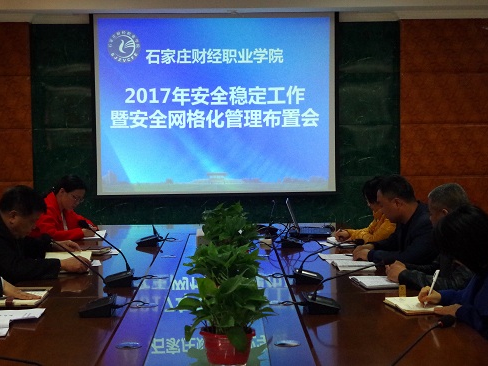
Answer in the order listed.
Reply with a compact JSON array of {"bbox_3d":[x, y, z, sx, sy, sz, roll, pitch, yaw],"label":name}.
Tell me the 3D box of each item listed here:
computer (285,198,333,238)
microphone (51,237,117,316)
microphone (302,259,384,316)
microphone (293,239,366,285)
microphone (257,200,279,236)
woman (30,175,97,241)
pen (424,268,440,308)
[{"bbox_3d":[0.448,0.228,6.273,0.300,0.242,0.340,0,4,3],"label":"computer"},{"bbox_3d":[-0.651,0.363,3.672,0.289,0.319,0.160,0,4,-1],"label":"microphone"},{"bbox_3d":[0.407,0.413,3.695,0.330,0.202,0.150,0,4,-1],"label":"microphone"},{"bbox_3d":[0.406,0.369,4.374,0.333,0.203,0.150,0,4,-1],"label":"microphone"},{"bbox_3d":[0.178,0.233,6.525,0.160,0.204,0.250,0,4,-1],"label":"microphone"},{"bbox_3d":[-1.290,0.525,6.323,0.650,1.167,0.500,1,4,19],"label":"woman"},{"bbox_3d":[0.749,0.421,3.669,0.012,0.155,0.012,22,-4,1],"label":"pen"}]

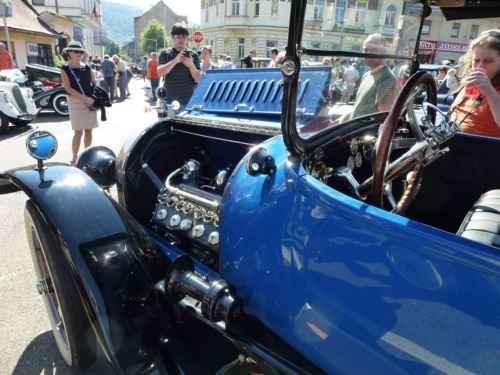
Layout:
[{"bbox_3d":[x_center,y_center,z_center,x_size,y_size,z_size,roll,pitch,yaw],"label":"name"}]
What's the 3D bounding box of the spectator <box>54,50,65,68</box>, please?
[{"bbox_3d":[-7.455,-4.543,13.781,0.500,1.680,0.320,7,20,12],"label":"spectator"}]

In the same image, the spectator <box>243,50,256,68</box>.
[{"bbox_3d":[-0.028,-2.501,8.804,0.340,1.820,0.480,13,22,27],"label":"spectator"}]

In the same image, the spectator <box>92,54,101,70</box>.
[{"bbox_3d":[-7.784,-5.933,17.768,0.480,1.600,0.320,-2,20,-12],"label":"spectator"}]

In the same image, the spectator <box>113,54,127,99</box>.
[{"bbox_3d":[-5.212,-4.362,13.672,0.550,1.650,0.500,0,20,-9],"label":"spectator"}]

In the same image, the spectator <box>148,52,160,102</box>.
[{"bbox_3d":[-3.545,-4.036,12.786,0.500,1.740,0.350,0,20,-9],"label":"spectator"}]

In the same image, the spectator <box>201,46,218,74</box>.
[{"bbox_3d":[-0.614,-1.113,4.986,0.460,1.710,0.320,13,22,26],"label":"spectator"}]

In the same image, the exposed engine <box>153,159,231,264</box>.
[{"bbox_3d":[-0.162,0.170,1.772,0.500,0.500,0.620,-16,27,-42],"label":"exposed engine"}]

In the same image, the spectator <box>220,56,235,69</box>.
[{"bbox_3d":[-0.719,-3.169,10.783,0.480,1.700,0.320,5,20,6],"label":"spectator"}]

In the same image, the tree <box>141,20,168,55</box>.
[{"bbox_3d":[-14.486,-21.887,53.228,4.200,7.400,4.200,3,20,0],"label":"tree"}]

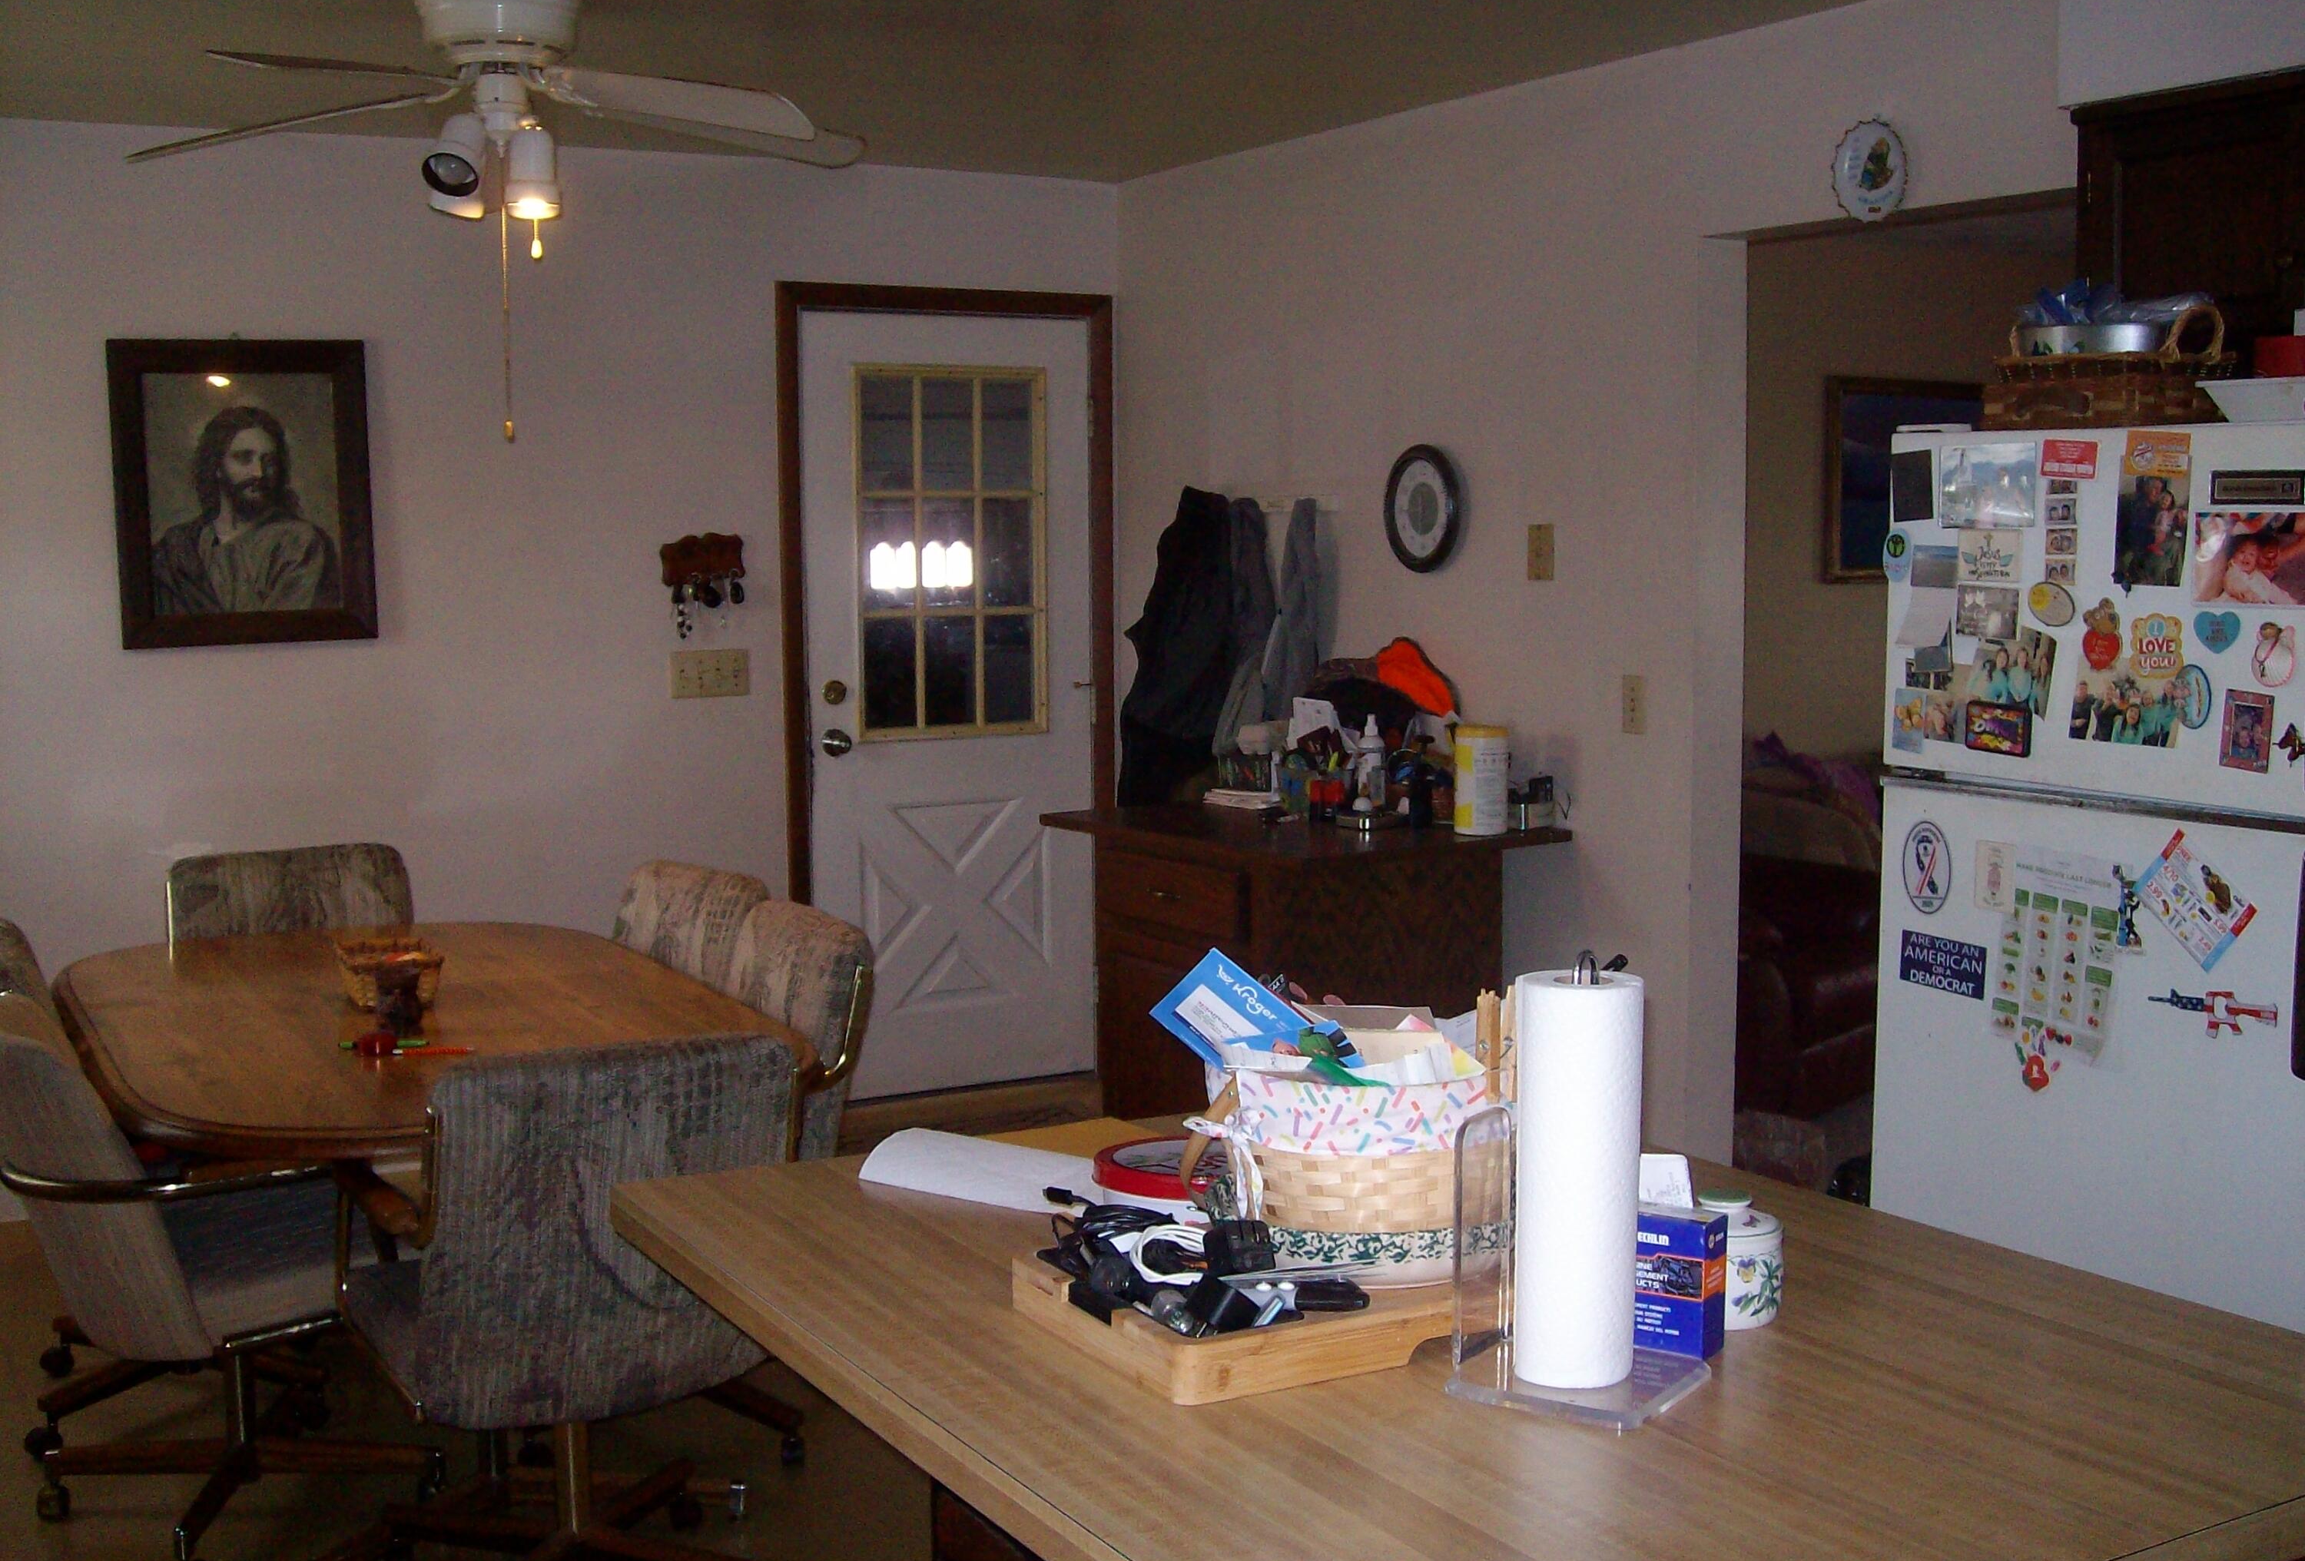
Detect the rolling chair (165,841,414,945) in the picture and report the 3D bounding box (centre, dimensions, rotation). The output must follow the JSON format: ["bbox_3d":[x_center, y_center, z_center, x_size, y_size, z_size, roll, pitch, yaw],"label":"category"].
[{"bbox_3d":[-1.639,0.603,4.634,0.550,0.880,0.600,-4,7,-31],"label":"rolling chair"}]

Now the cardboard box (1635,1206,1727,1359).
[{"bbox_3d":[0.363,0.357,1.678,0.085,0.097,0.045,3,7,32],"label":"cardboard box"}]

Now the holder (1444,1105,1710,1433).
[{"bbox_3d":[0.300,0.331,1.629,0.143,0.180,0.143,4,8,35],"label":"holder"}]

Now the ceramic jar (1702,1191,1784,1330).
[{"bbox_3d":[0.428,0.353,1.742,0.086,0.091,0.086,-1,6,0],"label":"ceramic jar"}]

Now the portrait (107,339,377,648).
[{"bbox_3d":[-2.015,-0.637,5.181,0.534,0.671,0.030,-4,7,-29],"label":"portrait"}]

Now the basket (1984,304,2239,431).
[{"bbox_3d":[1.246,-0.528,3.022,0.190,0.152,0.245,-4,7,-31],"label":"basket"}]

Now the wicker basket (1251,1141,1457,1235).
[{"bbox_3d":[0.172,0.295,1.830,0.210,0.130,0.170,0,6,8],"label":"wicker basket"}]

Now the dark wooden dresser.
[{"bbox_3d":[0.302,0.542,4.888,0.723,0.912,0.891,-4,7,-31],"label":"dark wooden dresser"}]

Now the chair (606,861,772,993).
[{"bbox_3d":[-1.117,0.625,4.404,0.610,0.835,0.540,-5,8,-37],"label":"chair"}]

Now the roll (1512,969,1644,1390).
[{"bbox_3d":[0.295,0.274,1.615,0.090,0.280,0.090,1,6,10],"label":"roll"}]

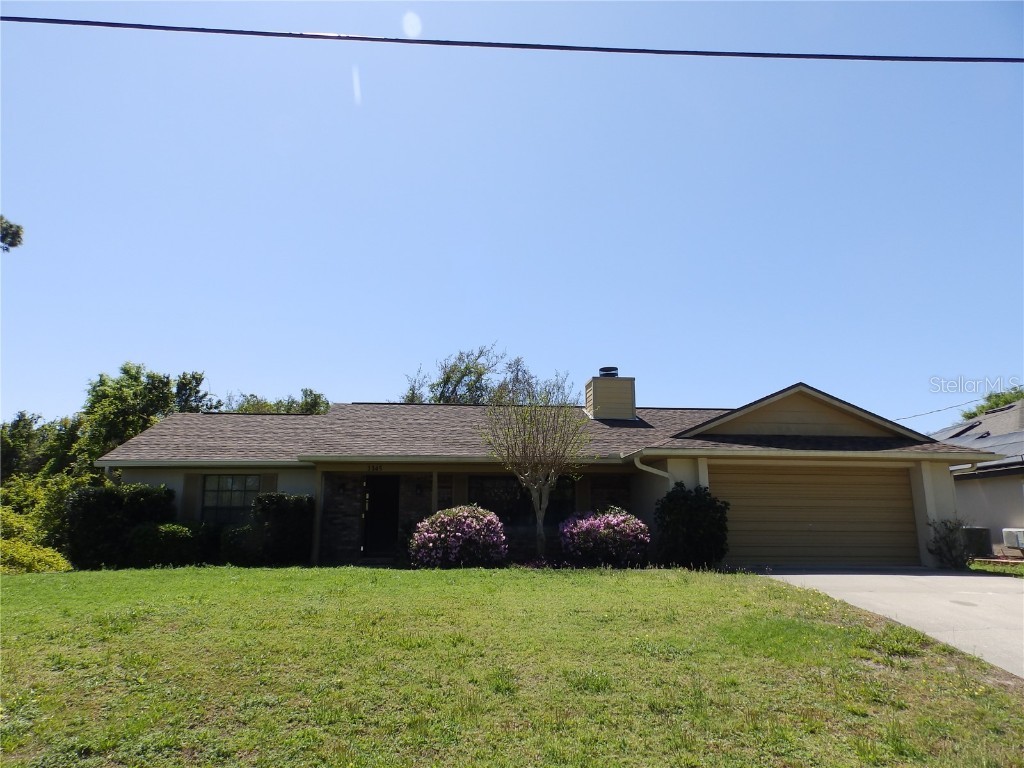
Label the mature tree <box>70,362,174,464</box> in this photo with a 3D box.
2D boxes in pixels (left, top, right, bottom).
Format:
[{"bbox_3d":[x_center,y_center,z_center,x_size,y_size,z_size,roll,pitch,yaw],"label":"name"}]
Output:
[{"bbox_3d":[-13.176,2.363,21.873,3.700,6.300,3.700,1,-12,-5],"label":"mature tree"}]

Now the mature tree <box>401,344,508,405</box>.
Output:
[{"bbox_3d":[-2.775,2.724,30.960,5.300,9.300,5.000,1,-12,-5],"label":"mature tree"}]

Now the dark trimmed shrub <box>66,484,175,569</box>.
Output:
[{"bbox_3d":[-8.541,3.121,14.220,2.150,1.800,1.600,1,-12,-5],"label":"dark trimmed shrub"}]

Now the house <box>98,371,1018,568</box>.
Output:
[{"bbox_3d":[0.006,2.224,18.668,20.150,5.350,11.500,1,-12,-5],"label":"house"}]

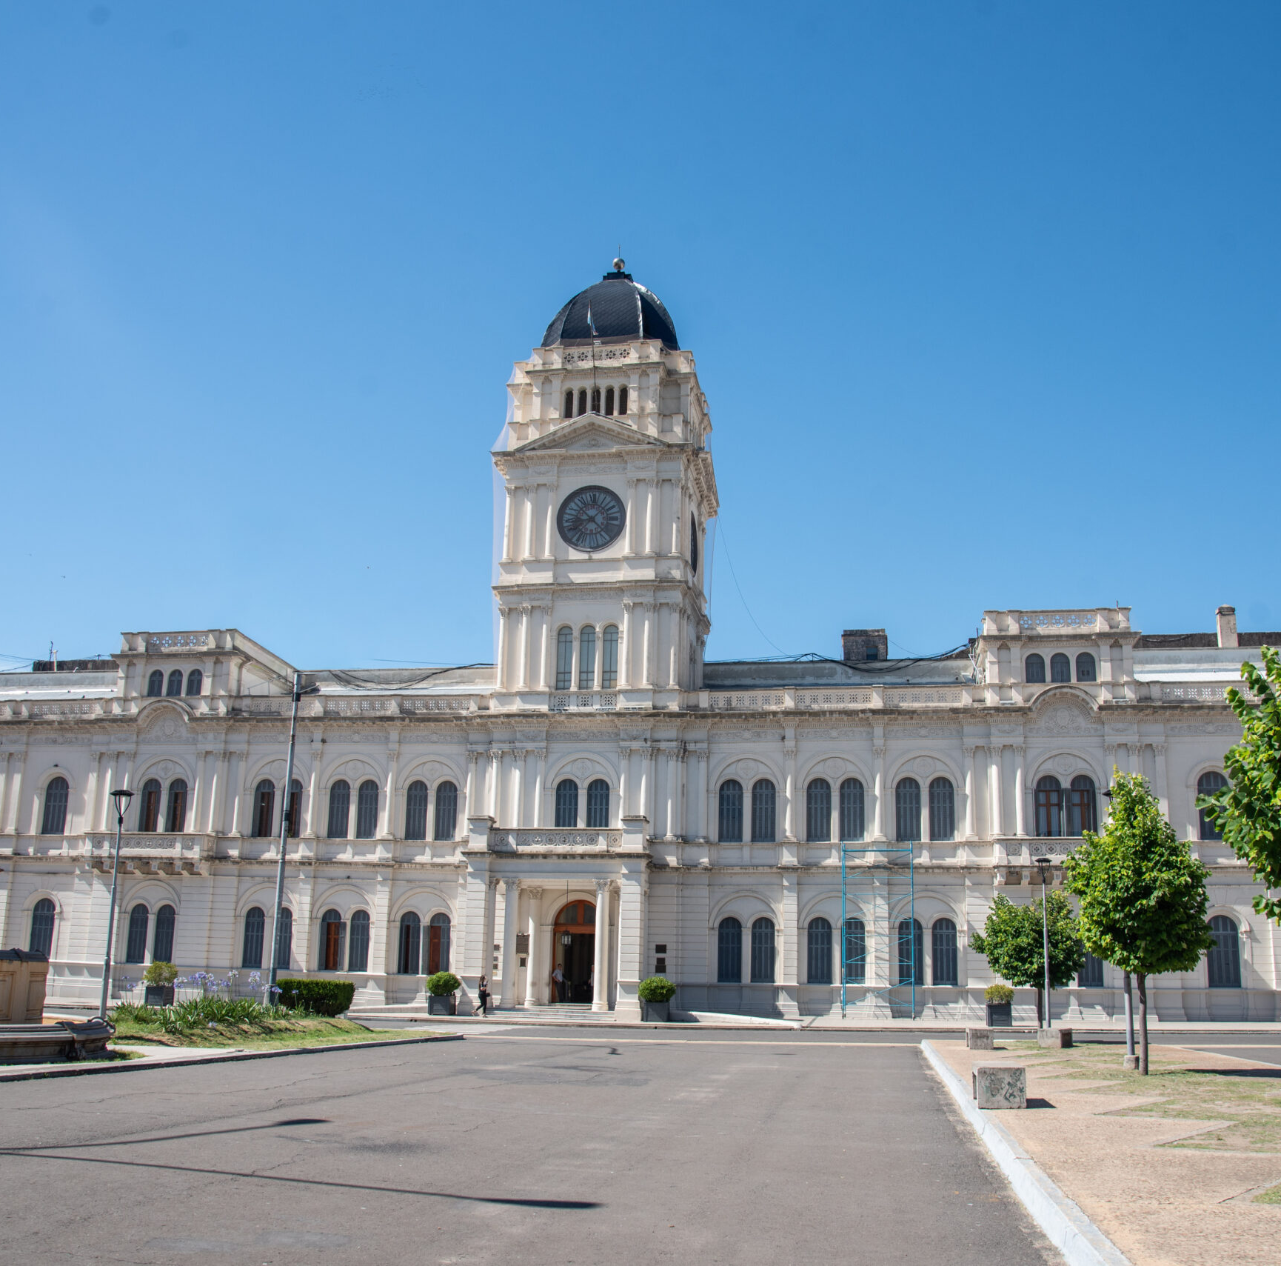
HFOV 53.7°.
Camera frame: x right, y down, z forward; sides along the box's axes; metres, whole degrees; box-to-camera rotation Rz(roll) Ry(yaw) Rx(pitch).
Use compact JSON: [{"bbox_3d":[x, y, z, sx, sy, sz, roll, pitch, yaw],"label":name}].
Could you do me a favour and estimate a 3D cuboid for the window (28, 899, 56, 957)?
[{"bbox_3d":[-27.604,13.667,58.245,1.200,2.800,0.300,-1,-15,10],"label":"window"}]

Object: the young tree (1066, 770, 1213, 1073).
[{"bbox_3d":[8.608,4.968,21.800,2.500,5.100,2.500,-1,-15,10],"label":"young tree"}]

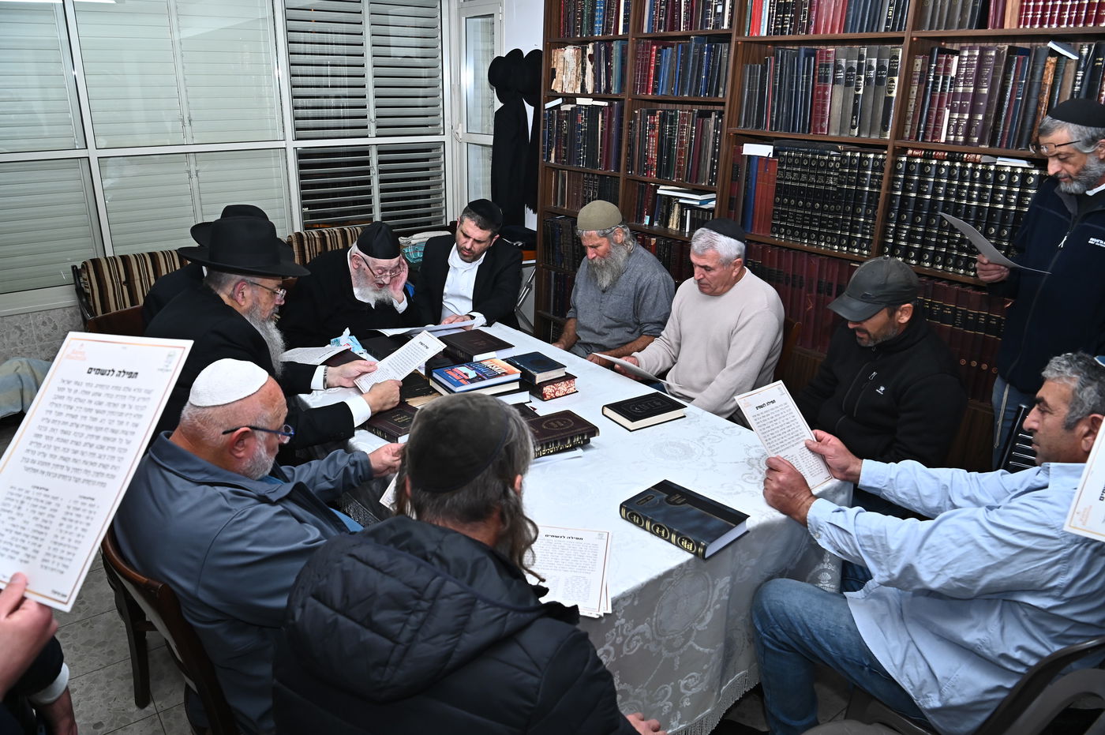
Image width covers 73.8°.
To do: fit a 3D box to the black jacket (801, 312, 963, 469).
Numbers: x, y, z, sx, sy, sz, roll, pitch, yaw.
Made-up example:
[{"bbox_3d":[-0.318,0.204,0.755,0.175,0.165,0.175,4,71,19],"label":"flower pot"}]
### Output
[{"bbox_3d":[1.025,0.116,2.375,0.470,0.600,0.570,-16,26,-40],"label":"black jacket"}]

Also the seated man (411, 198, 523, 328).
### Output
[{"bbox_3d":[-0.350,-0.106,3.371,0.560,1.280,0.800,-2,20,-9],"label":"seated man"}]

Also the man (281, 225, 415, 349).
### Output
[{"bbox_3d":[-0.762,0.038,2.982,0.580,1.255,0.850,-17,27,-41],"label":"man"}]

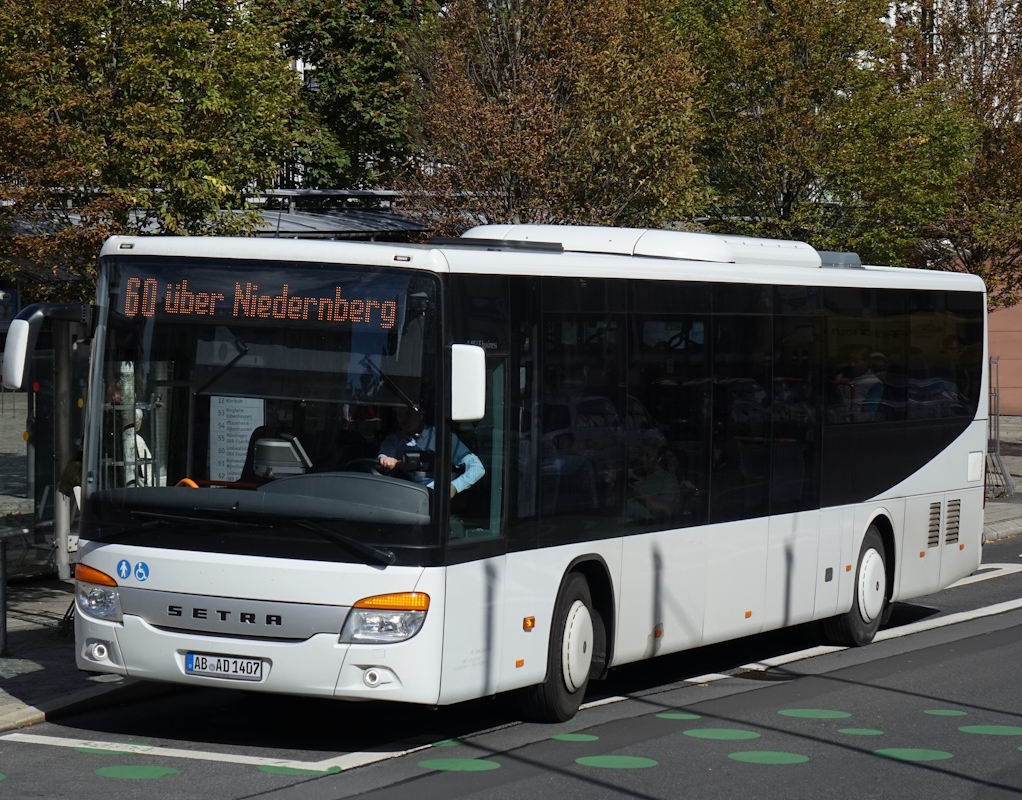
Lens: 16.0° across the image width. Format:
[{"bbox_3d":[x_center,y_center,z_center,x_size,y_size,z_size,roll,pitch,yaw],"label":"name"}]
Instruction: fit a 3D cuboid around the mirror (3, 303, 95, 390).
[{"bbox_3d":[-2.903,-0.323,22.733,0.400,0.560,0.520,4,3,31],"label":"mirror"}]

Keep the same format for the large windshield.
[{"bbox_3d":[-1.581,0.051,22.386,2.440,1.800,0.400,4,2,23],"label":"large windshield"}]

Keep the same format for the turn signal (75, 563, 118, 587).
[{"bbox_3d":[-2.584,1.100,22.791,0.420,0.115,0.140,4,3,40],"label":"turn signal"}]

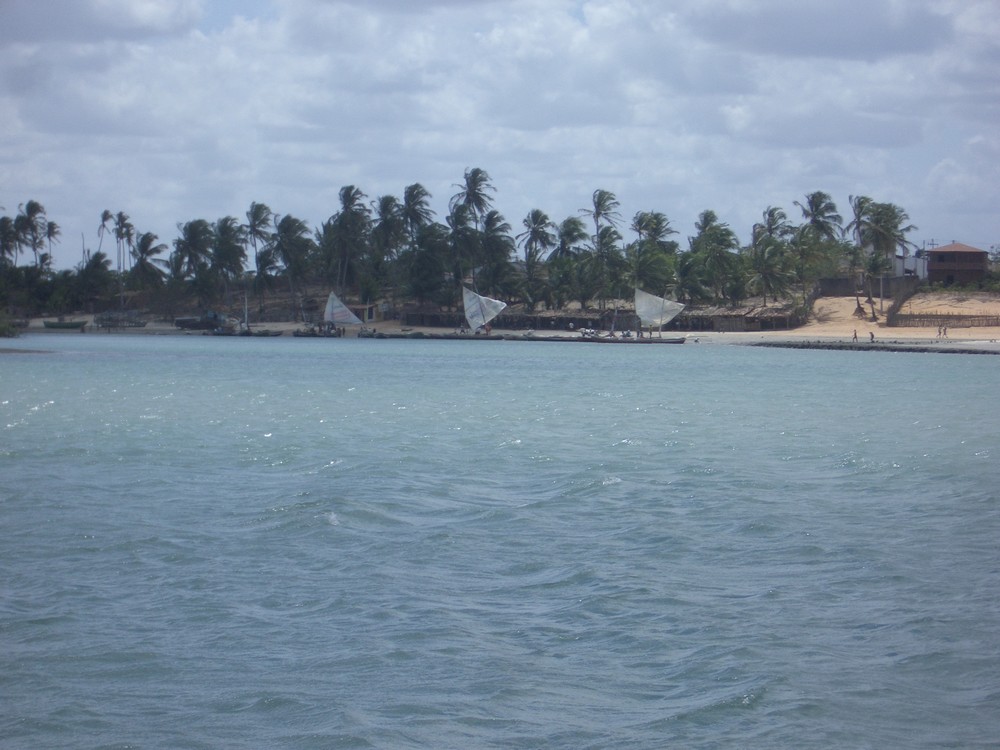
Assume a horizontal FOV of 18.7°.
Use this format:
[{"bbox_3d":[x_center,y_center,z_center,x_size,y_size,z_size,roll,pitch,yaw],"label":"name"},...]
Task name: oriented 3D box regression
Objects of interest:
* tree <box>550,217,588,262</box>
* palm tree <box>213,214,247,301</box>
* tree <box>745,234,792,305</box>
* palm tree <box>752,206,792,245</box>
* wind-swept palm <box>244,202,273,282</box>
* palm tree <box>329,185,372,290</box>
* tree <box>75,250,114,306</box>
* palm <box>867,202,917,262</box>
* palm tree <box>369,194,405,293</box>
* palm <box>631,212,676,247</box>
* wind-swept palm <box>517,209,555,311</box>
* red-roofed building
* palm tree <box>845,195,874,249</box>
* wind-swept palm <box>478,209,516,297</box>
[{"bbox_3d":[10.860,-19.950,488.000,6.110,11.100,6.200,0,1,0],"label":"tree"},{"bbox_3d":[-49.047,-20.852,550.000,6.165,15.775,6.165,0,1,0],"label":"palm tree"},{"bbox_3d":[40.870,-15.850,460.000,6.980,10.920,7.000,0,1,0],"label":"tree"},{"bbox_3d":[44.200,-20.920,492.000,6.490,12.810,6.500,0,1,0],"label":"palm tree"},{"bbox_3d":[-43.789,-22.756,550.000,5.077,17.044,5.077,0,1,0],"label":"wind-swept palm"},{"bbox_3d":[-25.875,-23.452,525.000,6.923,19.039,6.923,0,1,0],"label":"palm tree"},{"bbox_3d":[-74.194,-17.382,555.000,7.319,10.795,7.319,0,1,0],"label":"tree"},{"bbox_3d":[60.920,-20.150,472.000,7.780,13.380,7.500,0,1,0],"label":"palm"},{"bbox_3d":[-17.990,-20.550,485.000,5.440,16.630,6.000,0,1,0],"label":"palm tree"},{"bbox_3d":[23.278,-18.501,460.000,6.976,12.890,6.976,0,1,0],"label":"palm"},{"bbox_3d":[5.442,-17.706,465.000,5.825,15.636,5.825,0,1,0],"label":"wind-swept palm"},{"bbox_3d":[72.700,-17.400,482.000,9.850,7.310,9.000,0,1,6],"label":"red-roofed building"},{"bbox_3d":[55.940,-20.620,472.000,4.670,14.940,5.200,0,1,0],"label":"palm tree"},{"bbox_3d":[-0.390,-18.870,475.000,5.950,14.410,6.200,0,1,0],"label":"wind-swept palm"}]

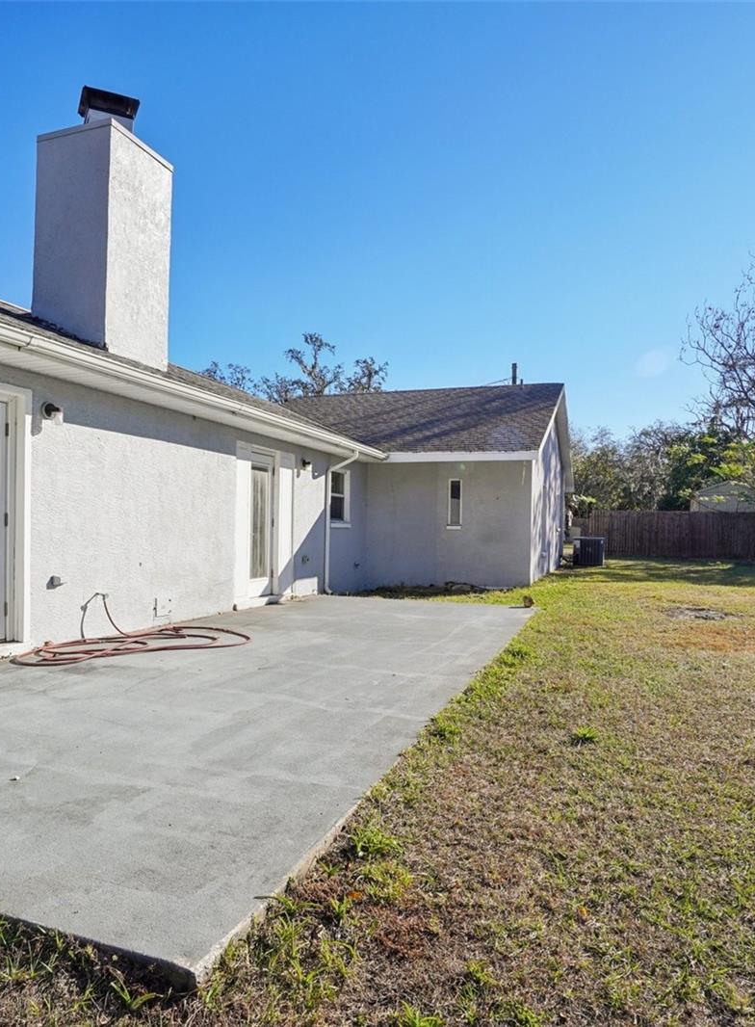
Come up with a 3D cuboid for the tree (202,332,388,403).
[{"bbox_3d":[-4.900,-4.400,38.000,12.000,12.700,11.000,1,-2,-7],"label":"tree"}]

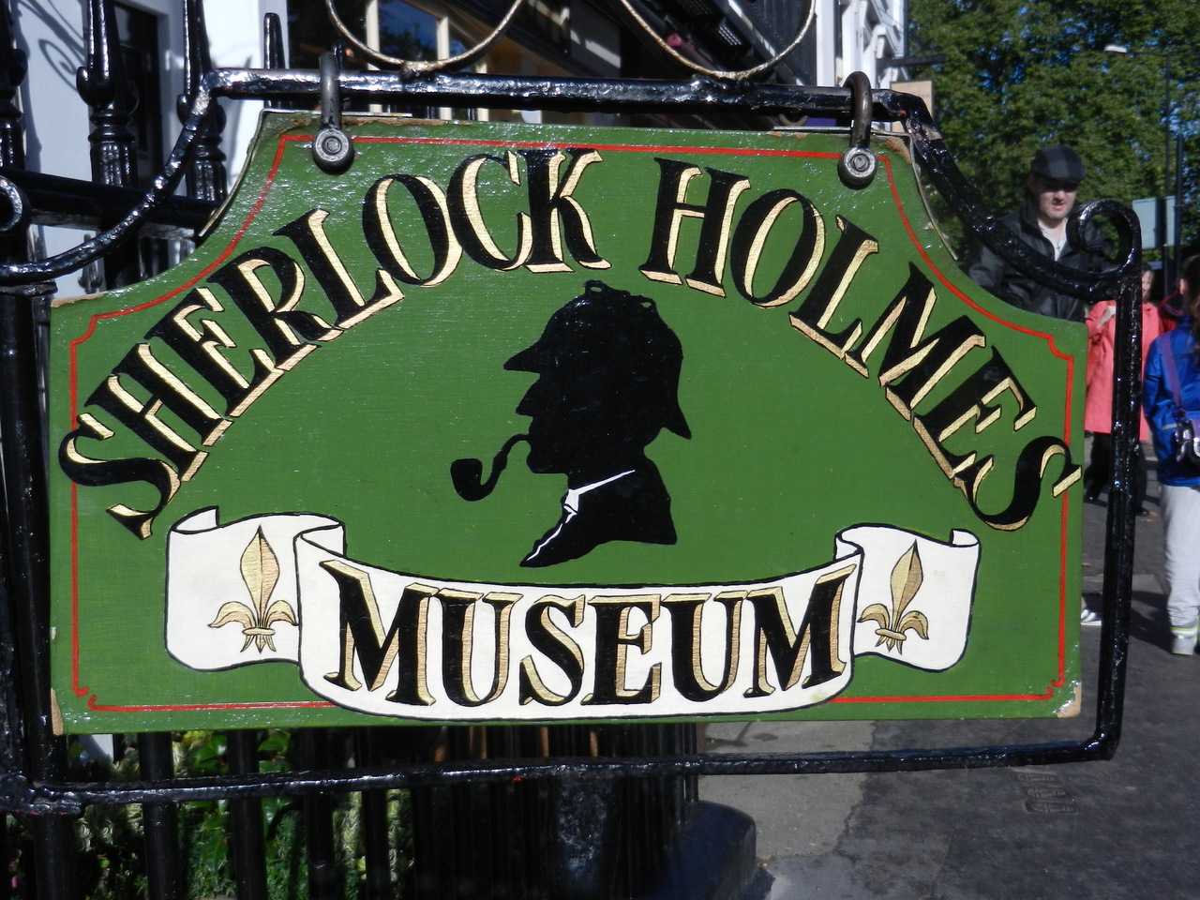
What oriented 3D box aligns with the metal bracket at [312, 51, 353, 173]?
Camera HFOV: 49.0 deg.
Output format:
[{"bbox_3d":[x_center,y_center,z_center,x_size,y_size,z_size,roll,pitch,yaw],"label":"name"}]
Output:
[{"bbox_3d":[-0.173,-0.218,0.857,0.026,0.077,0.048,-1,5,-7],"label":"metal bracket"}]

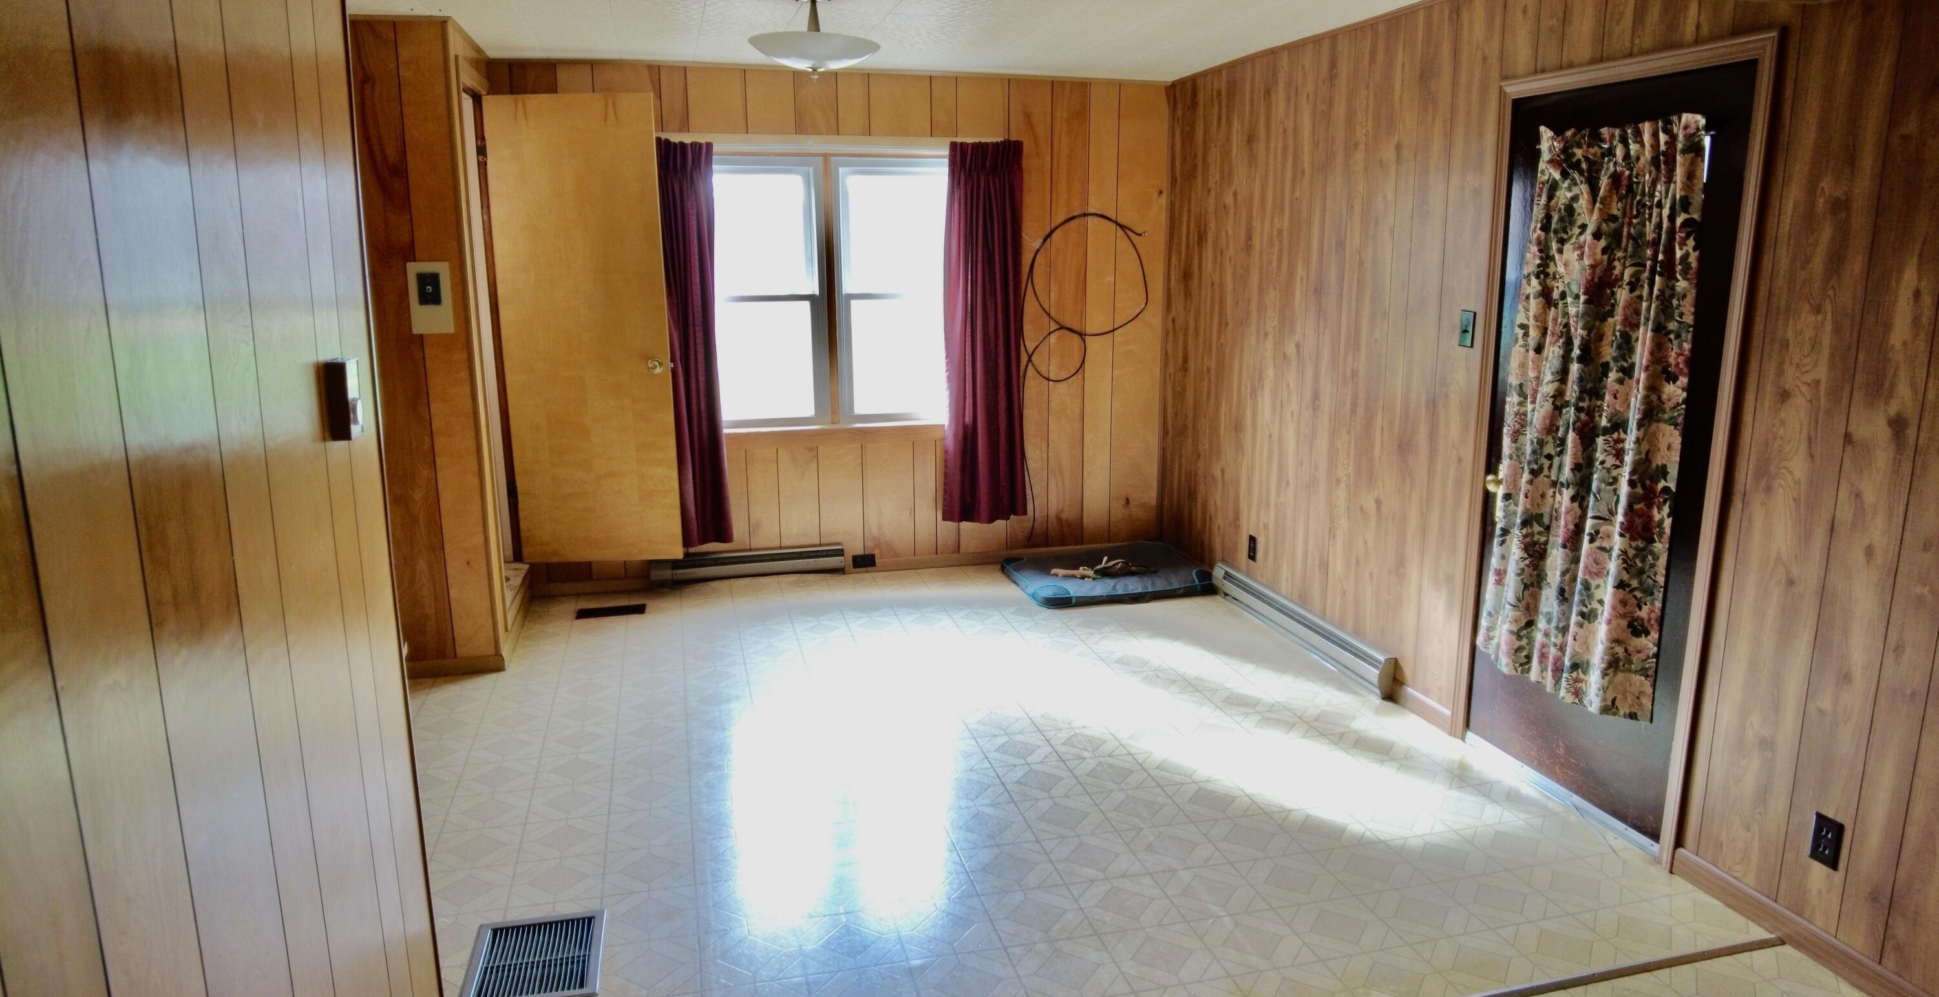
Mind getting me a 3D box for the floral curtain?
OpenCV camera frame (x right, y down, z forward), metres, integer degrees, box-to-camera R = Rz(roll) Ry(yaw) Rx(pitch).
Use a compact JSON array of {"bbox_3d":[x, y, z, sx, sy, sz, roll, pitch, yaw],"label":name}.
[{"bbox_3d":[1.704,-0.228,3.059,0.100,1.560,0.680,-3,12,-14],"label":"floral curtain"}]

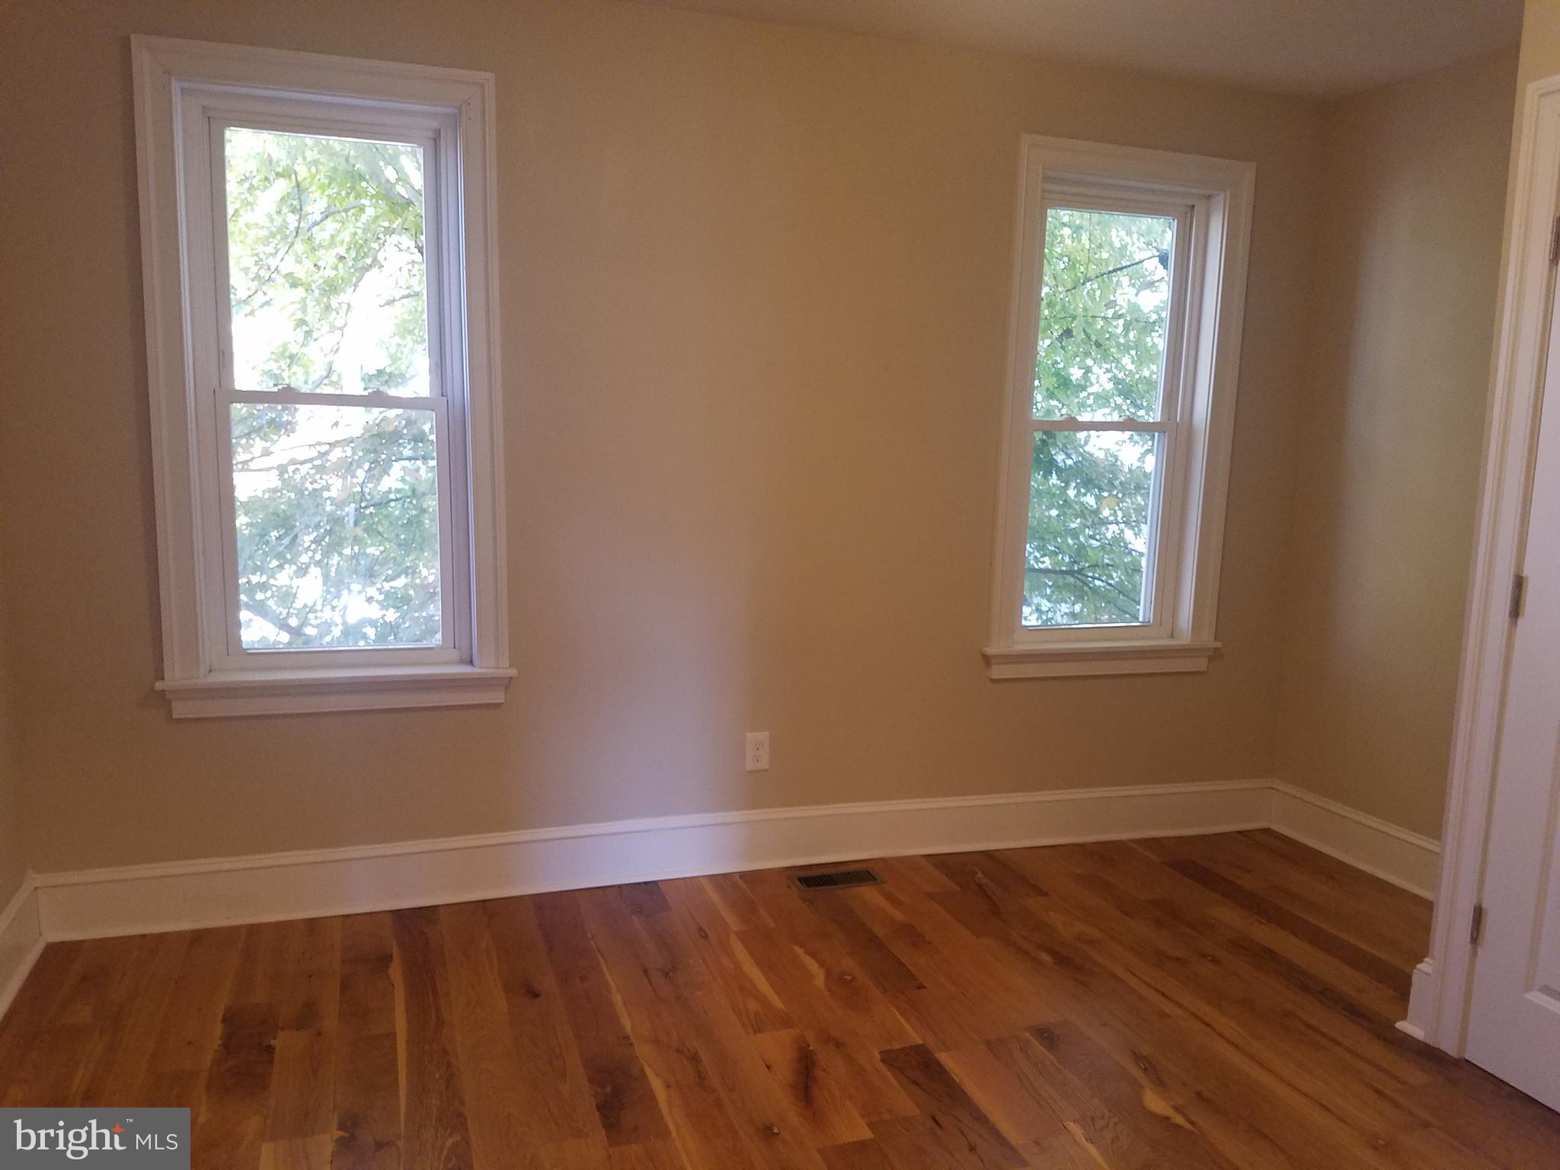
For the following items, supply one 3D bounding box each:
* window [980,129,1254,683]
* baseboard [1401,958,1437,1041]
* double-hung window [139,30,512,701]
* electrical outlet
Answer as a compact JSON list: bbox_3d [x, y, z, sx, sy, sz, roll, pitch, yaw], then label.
[{"bbox_3d":[1.060,-0.521,3.702,0.850,1.637,0.120,-1,9,-18],"label":"window"},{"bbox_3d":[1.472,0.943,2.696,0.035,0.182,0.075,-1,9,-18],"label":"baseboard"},{"bbox_3d":[-1.135,-0.485,3.006,0.850,1.637,0.120,-1,9,-18],"label":"double-hung window"},{"bbox_3d":[-0.065,0.495,3.481,0.071,0.115,0.010,-1,9,-18],"label":"electrical outlet"}]

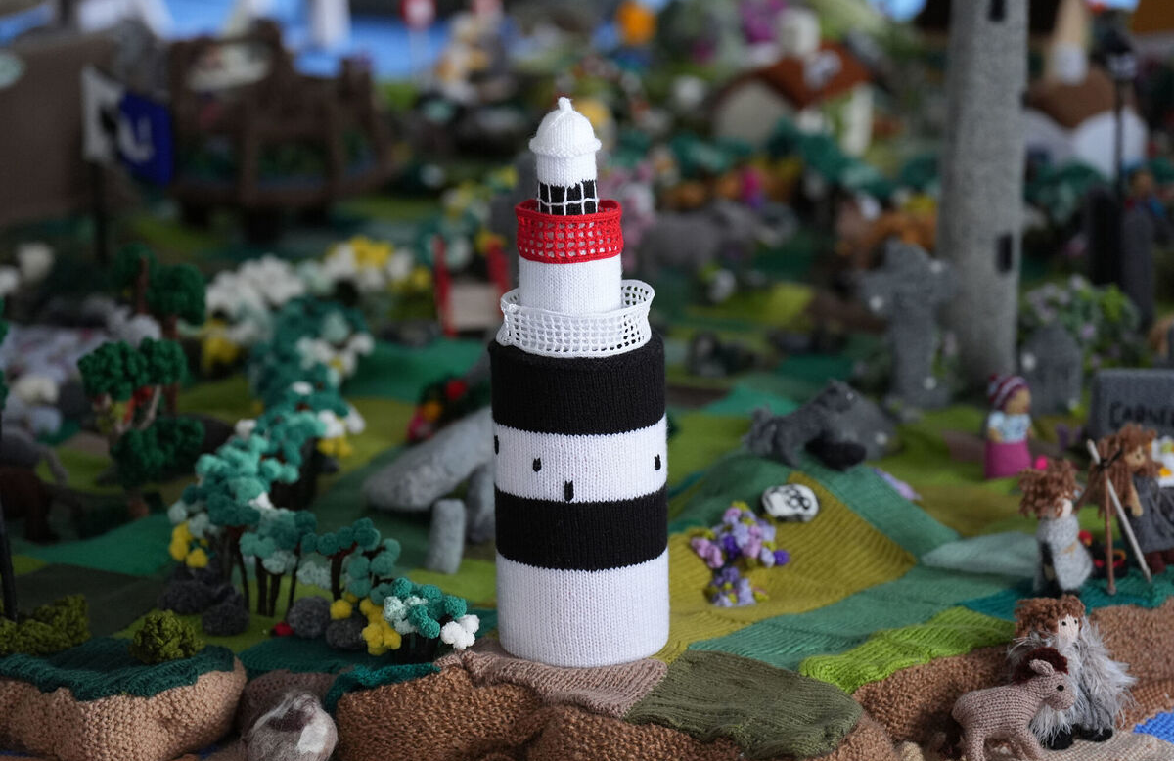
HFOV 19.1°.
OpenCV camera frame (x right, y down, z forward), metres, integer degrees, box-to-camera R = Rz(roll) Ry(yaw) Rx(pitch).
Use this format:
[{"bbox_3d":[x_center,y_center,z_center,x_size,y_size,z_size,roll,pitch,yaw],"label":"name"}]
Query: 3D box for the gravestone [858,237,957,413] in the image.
[{"bbox_3d":[0.277,-0.047,3.036,0.078,0.148,0.032,-2,14,-10],"label":"gravestone"}]

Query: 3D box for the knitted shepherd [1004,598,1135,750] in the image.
[{"bbox_3d":[0.334,0.202,2.407,0.080,0.098,0.062,-8,15,-29],"label":"knitted shepherd"}]

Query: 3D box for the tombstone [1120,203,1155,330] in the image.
[{"bbox_3d":[0.527,-0.106,3.336,0.034,0.123,0.022,-2,14,-10],"label":"tombstone"}]

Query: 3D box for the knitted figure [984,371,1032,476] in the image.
[{"bbox_3d":[0.342,0.037,2.825,0.036,0.084,0.039,11,17,39],"label":"knitted figure"}]

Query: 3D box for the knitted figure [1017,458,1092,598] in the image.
[{"bbox_3d":[0.338,0.106,2.516,0.048,0.093,0.055,4,14,15],"label":"knitted figure"}]

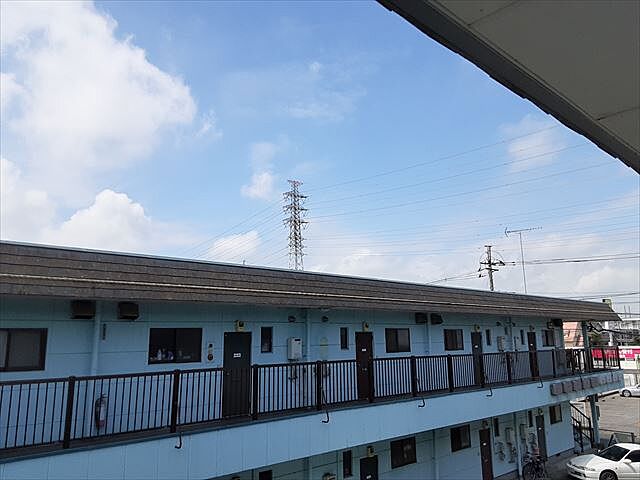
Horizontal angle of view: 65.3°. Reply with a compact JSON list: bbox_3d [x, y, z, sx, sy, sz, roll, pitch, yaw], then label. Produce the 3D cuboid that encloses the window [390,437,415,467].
[{"bbox_3d":[2.570,6.480,15.222,1.188,0.780,0.100,9,-14,-42],"label":"window"}]

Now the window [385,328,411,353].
[{"bbox_3d":[2.441,3.117,15.467,1.170,0.712,0.100,9,-15,-41],"label":"window"}]

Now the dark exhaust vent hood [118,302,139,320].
[{"bbox_3d":[-3.779,1.418,9.957,0.338,0.333,0.227,9,-15,-41],"label":"dark exhaust vent hood"}]

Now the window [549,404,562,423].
[{"bbox_3d":[10.615,7.846,22.435,1.122,0.747,0.100,9,-14,-42],"label":"window"}]

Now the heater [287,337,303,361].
[{"bbox_3d":[-0.624,2.803,12.827,0.347,0.561,0.170,9,-14,-42],"label":"heater"}]

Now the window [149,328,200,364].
[{"bbox_3d":[-3.084,2.283,10.757,1.215,0.740,0.100,9,-14,-42],"label":"window"}]

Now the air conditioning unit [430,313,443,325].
[{"bbox_3d":[3.944,2.673,16.790,0.338,0.333,0.227,9,-15,-41],"label":"air conditioning unit"}]

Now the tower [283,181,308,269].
[{"bbox_3d":[-7.881,8.467,166.445,11.000,59.905,7.500,10,-16,-43],"label":"tower"}]

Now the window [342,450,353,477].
[{"bbox_3d":[0.766,6.118,13.615,0.340,0.658,0.100,9,-14,-42],"label":"window"}]

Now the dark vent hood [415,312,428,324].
[{"bbox_3d":[3.388,2.621,16.564,0.372,0.323,0.200,9,-14,-42],"label":"dark vent hood"}]

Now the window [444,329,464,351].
[{"bbox_3d":[4.704,3.501,17.466,1.124,0.708,0.100,9,-15,-41],"label":"window"}]

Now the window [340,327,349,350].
[{"bbox_3d":[0.688,2.756,13.933,0.265,0.568,0.100,9,-15,-41],"label":"window"}]

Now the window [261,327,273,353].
[{"bbox_3d":[-1.305,2.480,12.373,0.357,0.614,0.100,9,-14,-42],"label":"window"}]

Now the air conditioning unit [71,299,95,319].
[{"bbox_3d":[-4.440,1.311,9.372,0.338,0.333,0.227,9,-15,-41],"label":"air conditioning unit"}]

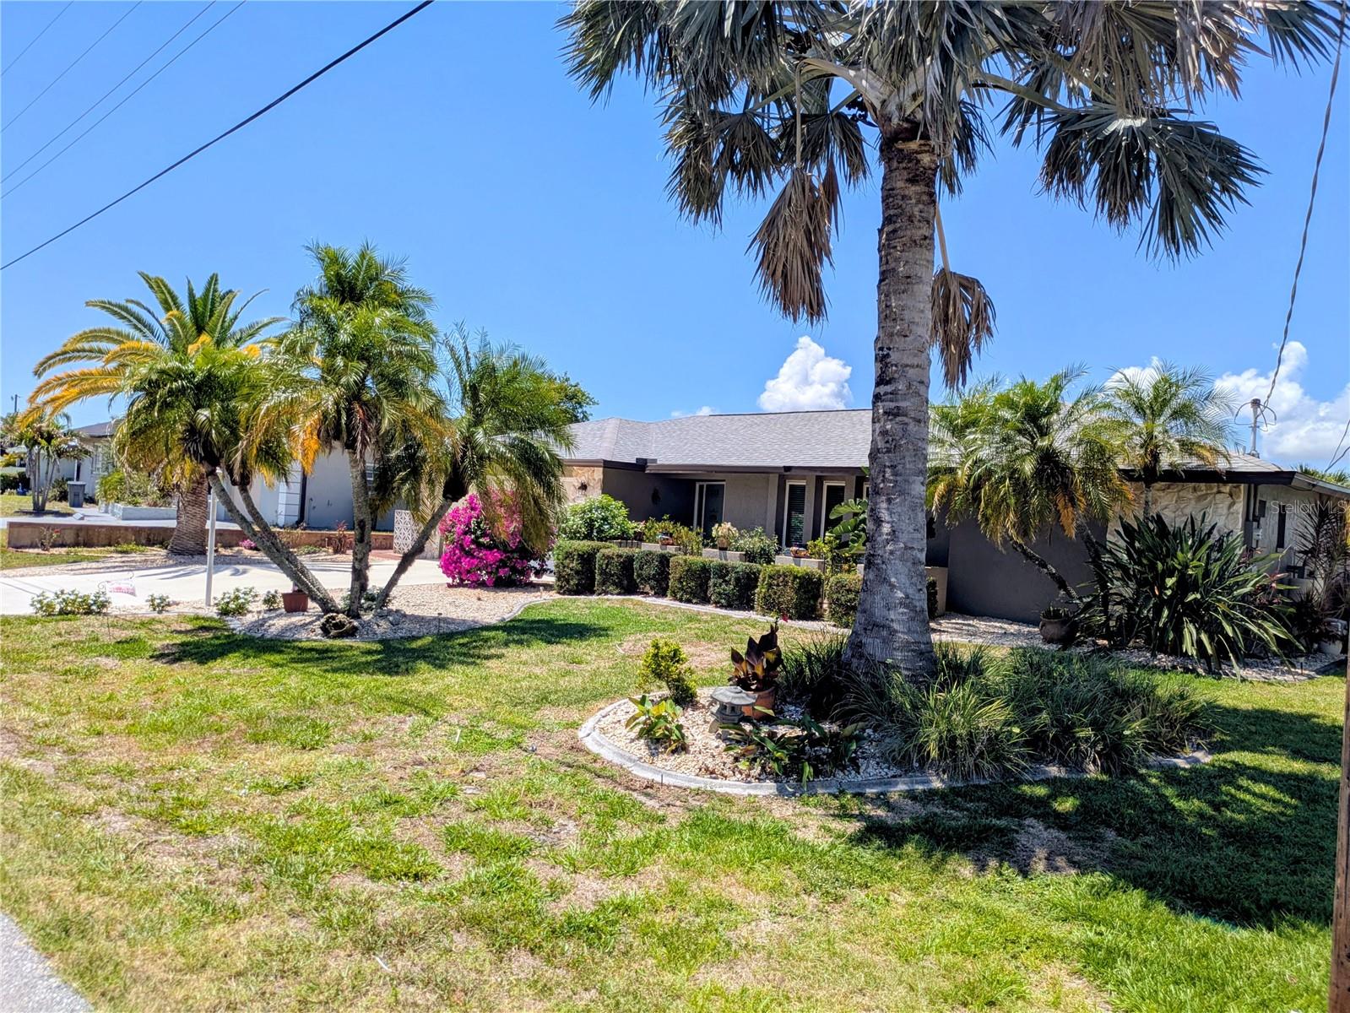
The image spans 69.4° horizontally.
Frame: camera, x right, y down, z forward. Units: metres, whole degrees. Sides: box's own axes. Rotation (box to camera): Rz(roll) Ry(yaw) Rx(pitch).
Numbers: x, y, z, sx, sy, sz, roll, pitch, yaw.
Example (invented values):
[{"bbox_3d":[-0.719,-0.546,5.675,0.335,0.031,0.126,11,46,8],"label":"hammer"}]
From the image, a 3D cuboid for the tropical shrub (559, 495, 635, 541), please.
[{"bbox_3d":[-1.483,0.601,18.402,1.350,1.600,1.300,4,0,-4],"label":"tropical shrub"}]

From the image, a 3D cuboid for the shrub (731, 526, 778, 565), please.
[{"bbox_3d":[1.474,1.051,18.300,0.870,1.250,0.870,4,0,5],"label":"shrub"}]

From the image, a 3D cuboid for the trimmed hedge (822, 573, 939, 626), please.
[{"bbox_3d":[3.082,1.321,14.503,1.450,0.770,0.800,4,0,12],"label":"trimmed hedge"}]

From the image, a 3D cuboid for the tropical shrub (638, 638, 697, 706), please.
[{"bbox_3d":[-0.064,1.335,7.950,0.450,0.530,0.450,4,0,0],"label":"tropical shrub"}]

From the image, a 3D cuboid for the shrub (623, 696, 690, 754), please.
[{"bbox_3d":[-0.114,1.388,6.294,0.390,0.330,0.360,3,0,0],"label":"shrub"}]

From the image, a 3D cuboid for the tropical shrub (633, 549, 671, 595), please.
[{"bbox_3d":[-0.415,1.210,17.545,0.500,0.750,0.600,3,0,-40],"label":"tropical shrub"}]

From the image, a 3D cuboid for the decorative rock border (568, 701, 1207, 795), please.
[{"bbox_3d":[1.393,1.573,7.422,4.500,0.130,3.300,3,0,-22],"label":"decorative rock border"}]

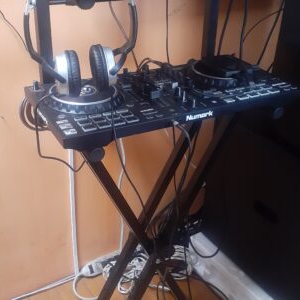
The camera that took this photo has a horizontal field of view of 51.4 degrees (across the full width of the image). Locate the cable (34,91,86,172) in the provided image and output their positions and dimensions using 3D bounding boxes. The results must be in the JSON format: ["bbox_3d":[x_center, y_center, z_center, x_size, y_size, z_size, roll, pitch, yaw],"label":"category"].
[{"bbox_3d":[-0.175,-0.036,0.610,0.100,0.155,0.070,-1,19,-6],"label":"cable"}]

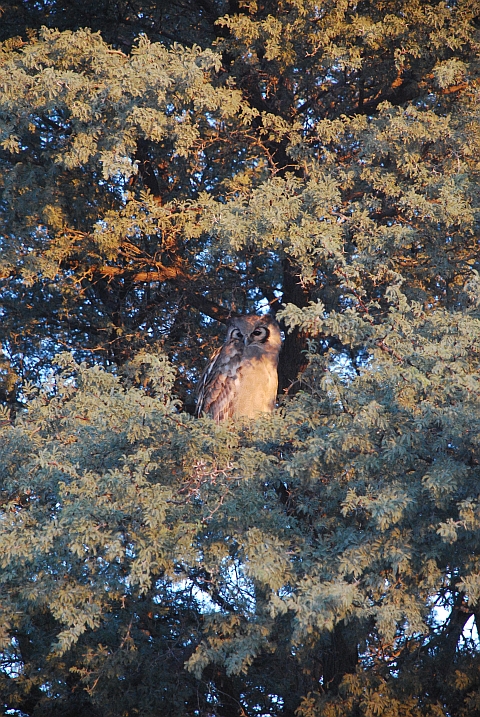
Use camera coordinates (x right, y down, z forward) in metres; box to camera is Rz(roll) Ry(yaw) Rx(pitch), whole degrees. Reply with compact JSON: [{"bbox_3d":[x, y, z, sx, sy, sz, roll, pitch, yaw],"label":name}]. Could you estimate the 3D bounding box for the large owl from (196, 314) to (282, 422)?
[{"bbox_3d":[-0.006,0.095,16.700,0.260,0.560,0.280,11,-16,-41],"label":"large owl"}]

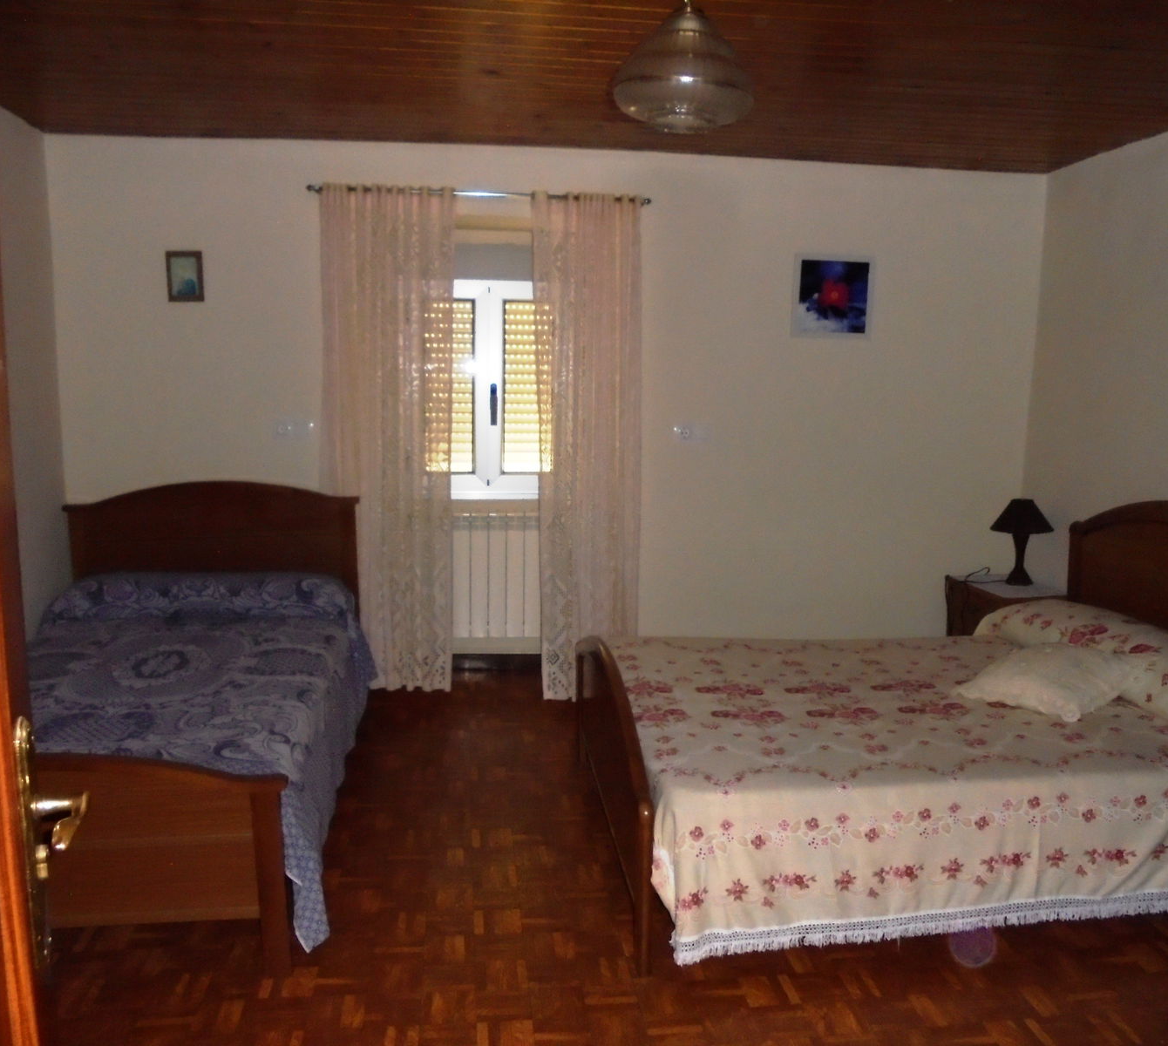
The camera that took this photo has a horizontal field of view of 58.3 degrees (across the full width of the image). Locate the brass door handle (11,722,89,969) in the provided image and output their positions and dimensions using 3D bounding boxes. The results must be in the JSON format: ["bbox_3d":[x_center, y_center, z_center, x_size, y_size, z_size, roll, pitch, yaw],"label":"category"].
[{"bbox_3d":[-0.485,0.303,0.934,0.068,0.246,0.125,0,8,-7],"label":"brass door handle"}]

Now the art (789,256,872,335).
[{"bbox_3d":[1.081,-0.983,4.555,0.370,0.345,0.030,0,8,-7],"label":"art"}]

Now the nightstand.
[{"bbox_3d":[1.861,0.536,4.578,0.370,0.535,0.470,0,8,-7],"label":"nightstand"}]

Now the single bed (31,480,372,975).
[{"bbox_3d":[-1.362,0.457,3.346,1.225,0.988,1.990,0,8,-7],"label":"single bed"}]

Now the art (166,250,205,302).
[{"bbox_3d":[-1.616,-0.995,4.225,0.147,0.204,0.025,0,8,-7],"label":"art"}]

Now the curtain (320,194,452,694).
[{"bbox_3d":[-0.816,-0.309,4.329,0.570,2.090,0.110,0,8,-7],"label":"curtain"}]

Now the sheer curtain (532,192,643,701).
[{"bbox_3d":[0.015,-0.286,4.435,0.455,2.140,0.110,0,8,-7],"label":"sheer curtain"}]

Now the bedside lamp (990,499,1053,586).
[{"bbox_3d":[1.891,0.083,4.551,0.290,0.370,0.290,0,8,-7],"label":"bedside lamp"}]

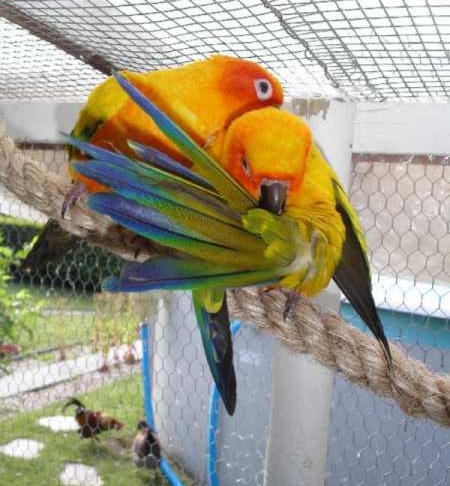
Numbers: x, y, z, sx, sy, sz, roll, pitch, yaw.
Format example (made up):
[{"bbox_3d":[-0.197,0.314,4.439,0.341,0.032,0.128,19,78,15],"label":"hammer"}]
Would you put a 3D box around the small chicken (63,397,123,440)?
[{"bbox_3d":[-0.839,1.125,4.200,0.385,0.260,0.160,1,10,6],"label":"small chicken"}]

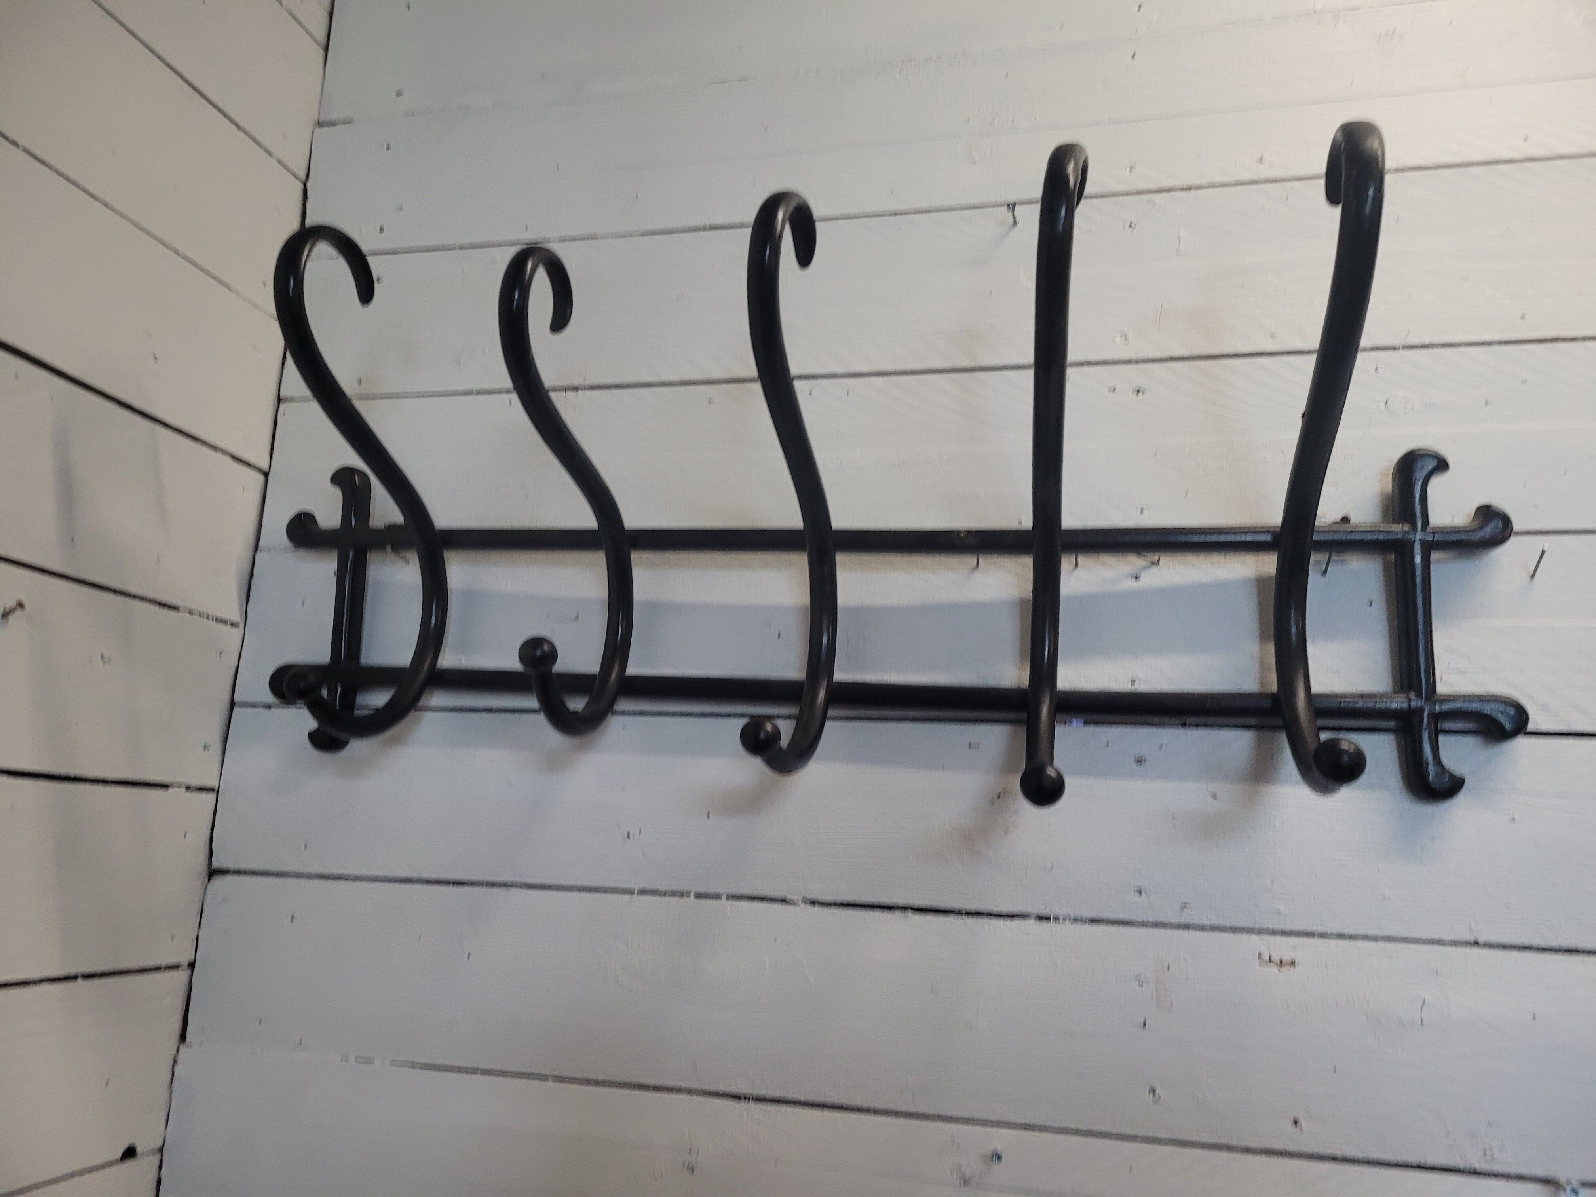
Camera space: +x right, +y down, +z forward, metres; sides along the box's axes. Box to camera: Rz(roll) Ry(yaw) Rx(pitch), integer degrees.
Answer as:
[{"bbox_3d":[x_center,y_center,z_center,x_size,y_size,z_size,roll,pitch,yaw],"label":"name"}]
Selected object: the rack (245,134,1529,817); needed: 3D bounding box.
[{"bbox_3d":[-0.004,-0.071,0.893,1.038,0.429,0.276,0,-12,14],"label":"rack"}]

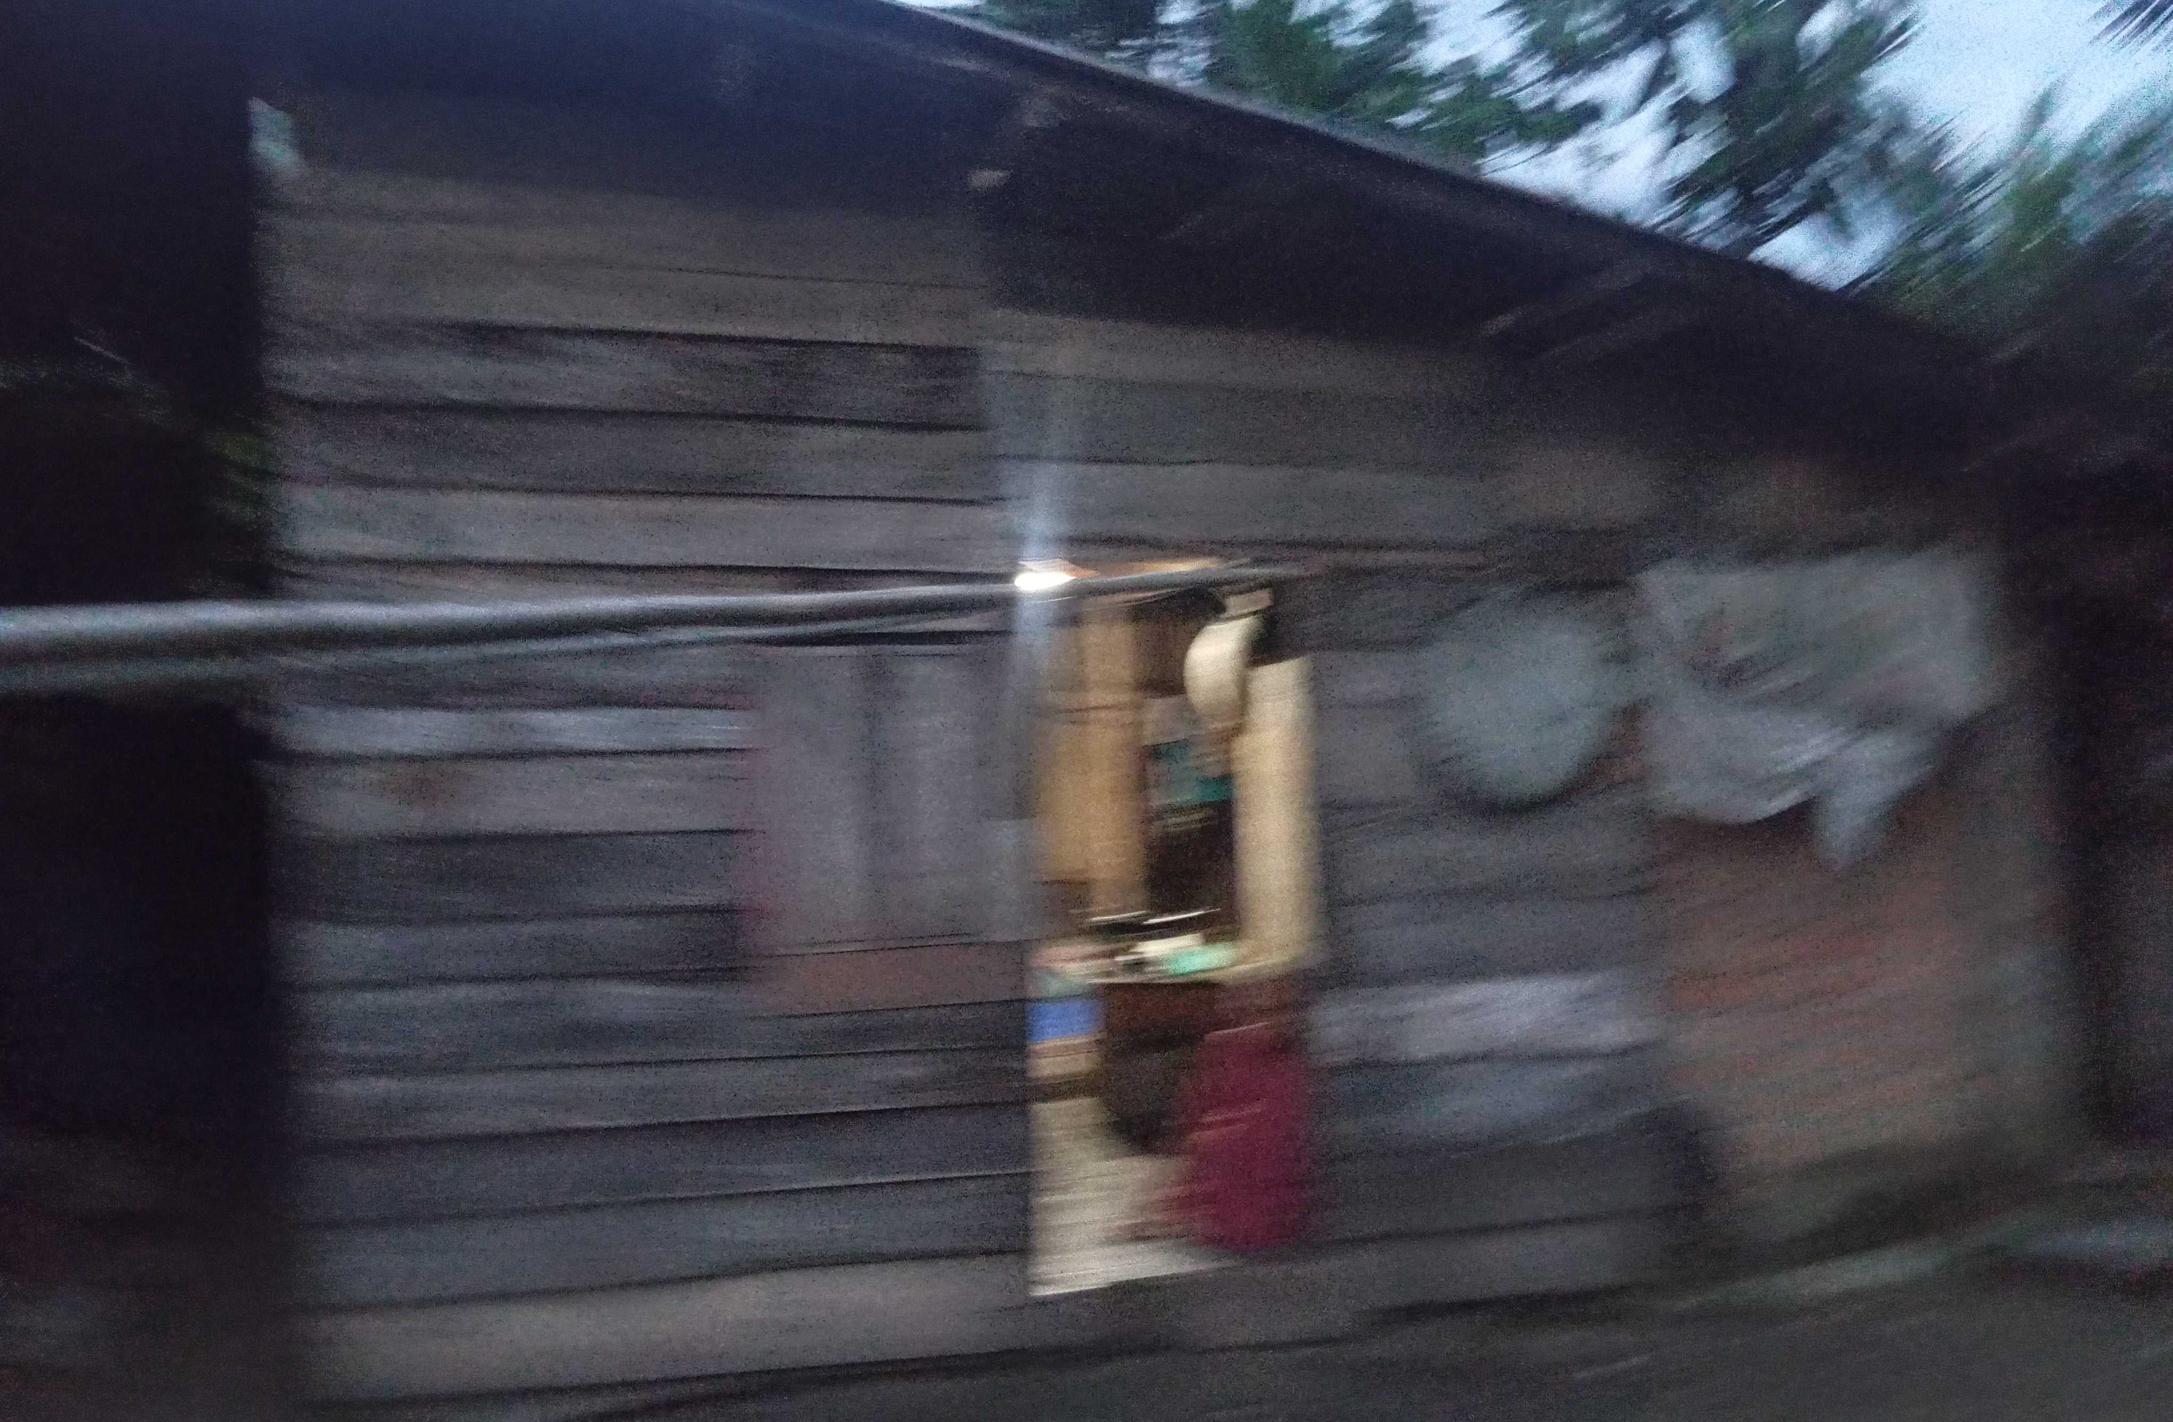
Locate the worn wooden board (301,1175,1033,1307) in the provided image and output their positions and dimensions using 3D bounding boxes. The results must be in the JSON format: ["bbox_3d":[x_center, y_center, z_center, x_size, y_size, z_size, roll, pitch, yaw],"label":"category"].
[{"bbox_3d":[-0.958,1.261,4.211,1.697,0.192,0.030,0,-3,-15],"label":"worn wooden board"}]

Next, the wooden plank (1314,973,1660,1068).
[{"bbox_3d":[1.089,0.832,4.777,1.047,0.204,0.030,0,-3,-15],"label":"wooden plank"}]

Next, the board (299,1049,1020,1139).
[{"bbox_3d":[-0.964,0.914,4.215,1.698,0.151,0.030,0,-5,-14],"label":"board"}]

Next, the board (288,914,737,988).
[{"bbox_3d":[-1.333,0.556,4.145,1.037,0.151,0.025,0,-2,-14],"label":"board"}]

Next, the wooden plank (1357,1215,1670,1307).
[{"bbox_3d":[1.159,1.484,4.764,0.932,0.186,0.030,0,-3,-15],"label":"wooden plank"}]

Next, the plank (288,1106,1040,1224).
[{"bbox_3d":[-0.970,1.077,4.221,1.700,0.181,0.025,0,-2,-14],"label":"plank"}]

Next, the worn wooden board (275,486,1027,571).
[{"bbox_3d":[-1.032,-0.435,4.256,1.702,0.189,0.025,0,-2,-14],"label":"worn wooden board"}]

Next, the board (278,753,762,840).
[{"bbox_3d":[-1.332,0.198,4.158,1.071,0.200,0.025,0,-2,-14],"label":"board"}]

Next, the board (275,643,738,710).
[{"bbox_3d":[-1.357,-0.084,4.210,1.090,0.159,0.030,0,-5,-14],"label":"board"}]

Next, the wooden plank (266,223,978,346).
[{"bbox_3d":[-1.085,-1.003,4.287,1.669,0.181,0.030,0,-3,-15],"label":"wooden plank"}]

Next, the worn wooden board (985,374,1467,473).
[{"bbox_3d":[0.395,-0.752,4.663,1.353,0.221,0.025,0,-2,-14],"label":"worn wooden board"}]

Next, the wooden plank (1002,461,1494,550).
[{"bbox_3d":[0.454,-0.539,4.719,1.391,0.204,0.030,0,-5,-14],"label":"wooden plank"}]

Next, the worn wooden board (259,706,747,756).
[{"bbox_3d":[-1.349,0.049,4.199,1.088,0.108,0.030,0,-5,-14],"label":"worn wooden board"}]

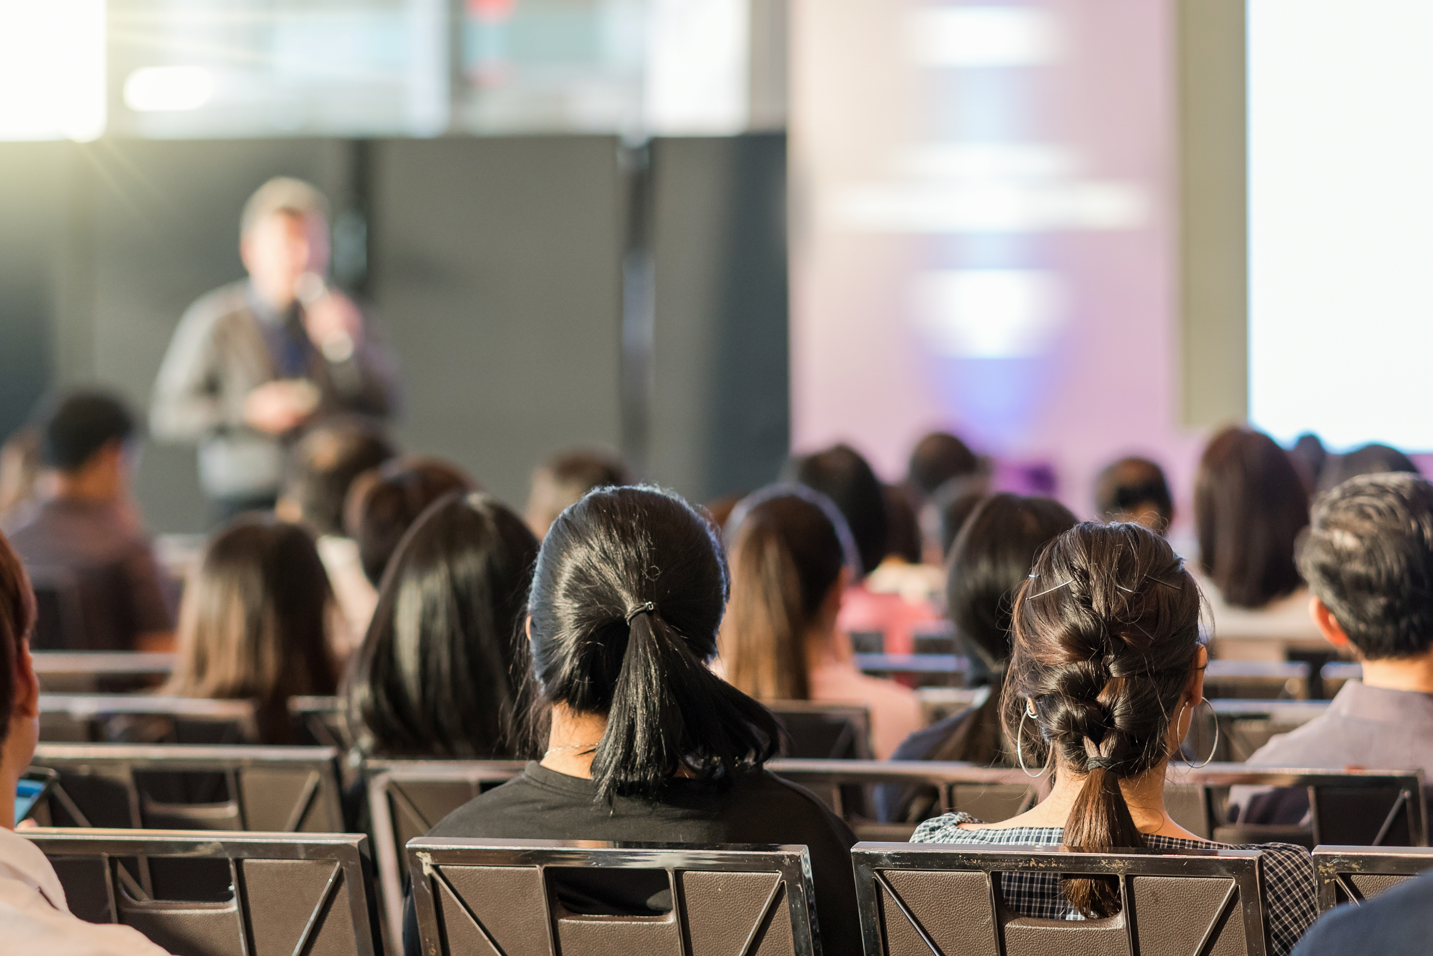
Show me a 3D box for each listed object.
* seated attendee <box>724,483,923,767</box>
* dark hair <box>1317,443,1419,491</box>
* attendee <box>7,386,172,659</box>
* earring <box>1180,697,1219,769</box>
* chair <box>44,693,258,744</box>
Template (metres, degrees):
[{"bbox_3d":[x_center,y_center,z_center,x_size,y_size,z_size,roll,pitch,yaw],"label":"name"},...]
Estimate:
[{"bbox_3d":[0.175,0.618,7.500,0.450,1.220,0.730,0,1,14],"label":"seated attendee"},{"bbox_3d":[1.279,0.055,9.900,0.200,0.245,0.220,0,1,6],"label":"dark hair"},{"bbox_3d":[-1.430,0.455,12.050,0.480,1.320,0.750,0,1,19],"label":"attendee"},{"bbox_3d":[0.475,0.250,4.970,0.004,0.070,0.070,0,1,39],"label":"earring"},{"bbox_3d":[-0.810,0.765,7.650,0.450,0.900,0.570,0,1,13],"label":"chair"}]

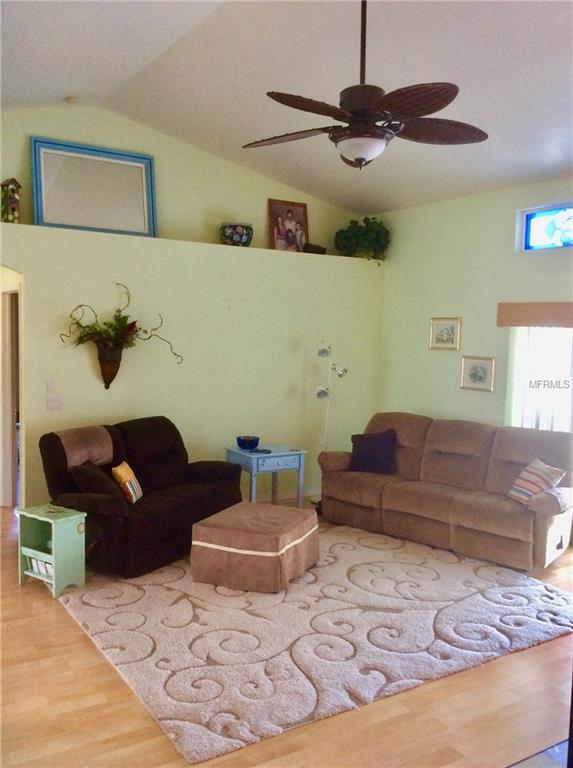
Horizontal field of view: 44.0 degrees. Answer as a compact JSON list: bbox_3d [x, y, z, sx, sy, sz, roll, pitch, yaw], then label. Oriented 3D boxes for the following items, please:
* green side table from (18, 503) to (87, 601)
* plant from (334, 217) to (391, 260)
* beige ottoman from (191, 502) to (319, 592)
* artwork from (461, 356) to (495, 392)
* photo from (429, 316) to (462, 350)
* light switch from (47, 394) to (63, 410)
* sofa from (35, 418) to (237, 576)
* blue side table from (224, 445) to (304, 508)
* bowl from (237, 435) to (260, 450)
[{"bbox_3d":[-1.572,1.110,4.748,0.378,0.502,0.255,4,5,33],"label":"green side table"},{"bbox_3d":[0.840,-1.608,7.833,0.546,0.440,0.352,-1,5,-32],"label":"plant"},{"bbox_3d":[-0.203,1.154,5.086,0.665,0.398,0.708,3,5,23],"label":"beige ottoman"},{"bbox_3d":[1.803,-0.089,6.716,0.025,0.323,0.410,-1,5,-32],"label":"artwork"},{"bbox_3d":[1.576,-0.498,7.073,0.025,0.330,0.427,-1,5,-32],"label":"photo"},{"bbox_3d":[-1.988,0.159,6.083,0.120,0.125,0.010,-1,5,-32],"label":"light switch"},{"bbox_3d":[-1.119,0.821,5.758,0.880,0.950,1.443,4,5,29],"label":"sofa"},{"bbox_3d":[-0.197,0.939,6.764,0.618,0.616,0.439,-2,5,-37],"label":"blue side table"},{"bbox_3d":[-0.366,0.572,6.804,0.223,0.100,0.223,2,4,0],"label":"bowl"}]

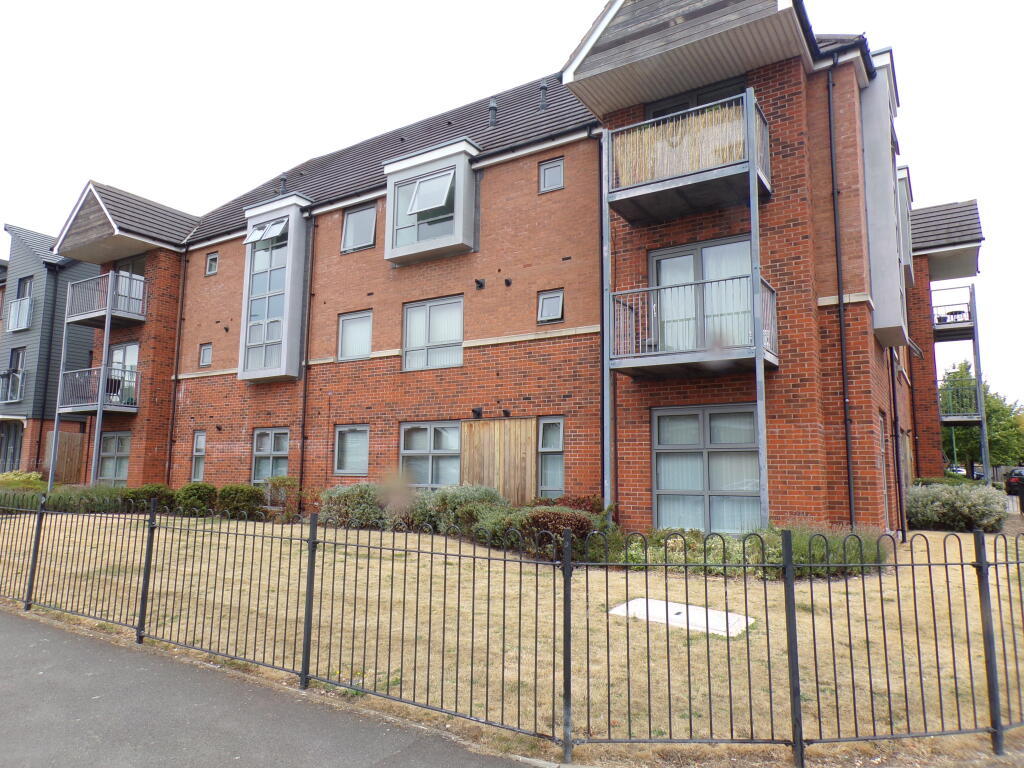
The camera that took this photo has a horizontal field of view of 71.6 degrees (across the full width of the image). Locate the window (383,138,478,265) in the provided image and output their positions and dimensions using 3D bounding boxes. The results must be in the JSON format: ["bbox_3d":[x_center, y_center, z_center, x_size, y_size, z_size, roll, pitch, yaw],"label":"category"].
[{"bbox_3d":[-1.759,-3.871,15.444,2.300,2.220,0.650,-4,-9,34],"label":"window"}]

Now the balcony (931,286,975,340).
[{"bbox_3d":[13.537,-2.085,21.751,1.020,1.160,2.550,-4,-9,32],"label":"balcony"}]

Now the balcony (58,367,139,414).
[{"bbox_3d":[-12.125,0.183,20.852,2.360,1.030,1.050,-4,-9,32],"label":"balcony"}]

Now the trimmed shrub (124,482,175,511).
[{"bbox_3d":[-9.469,3.002,18.734,1.200,0.770,0.950,-4,-9,32],"label":"trimmed shrub"}]

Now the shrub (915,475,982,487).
[{"bbox_3d":[11.814,3.127,19.141,1.600,1.150,1.400,-4,-9,32],"label":"shrub"}]

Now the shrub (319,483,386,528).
[{"bbox_3d":[-3.225,2.444,14.386,1.345,0.887,1.345,1,-7,0],"label":"shrub"}]

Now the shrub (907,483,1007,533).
[{"bbox_3d":[9.288,2.564,14.889,1.779,0.984,1.423,-4,-9,34],"label":"shrub"}]

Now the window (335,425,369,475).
[{"bbox_3d":[-3.697,1.530,16.464,1.070,1.180,0.110,-4,-9,32],"label":"window"}]

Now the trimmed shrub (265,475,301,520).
[{"bbox_3d":[-5.478,2.684,16.845,0.850,1.000,0.800,-4,-9,34],"label":"trimmed shrub"}]

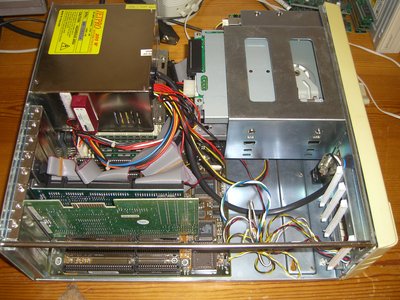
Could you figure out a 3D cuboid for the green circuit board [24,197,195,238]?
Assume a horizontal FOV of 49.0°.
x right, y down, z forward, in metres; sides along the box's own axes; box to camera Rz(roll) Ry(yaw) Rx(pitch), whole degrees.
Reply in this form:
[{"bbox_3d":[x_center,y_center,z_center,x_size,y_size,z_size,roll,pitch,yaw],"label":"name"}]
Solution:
[{"bbox_3d":[-0.092,0.076,0.499,0.181,0.105,0.012,0,59,-1],"label":"green circuit board"}]

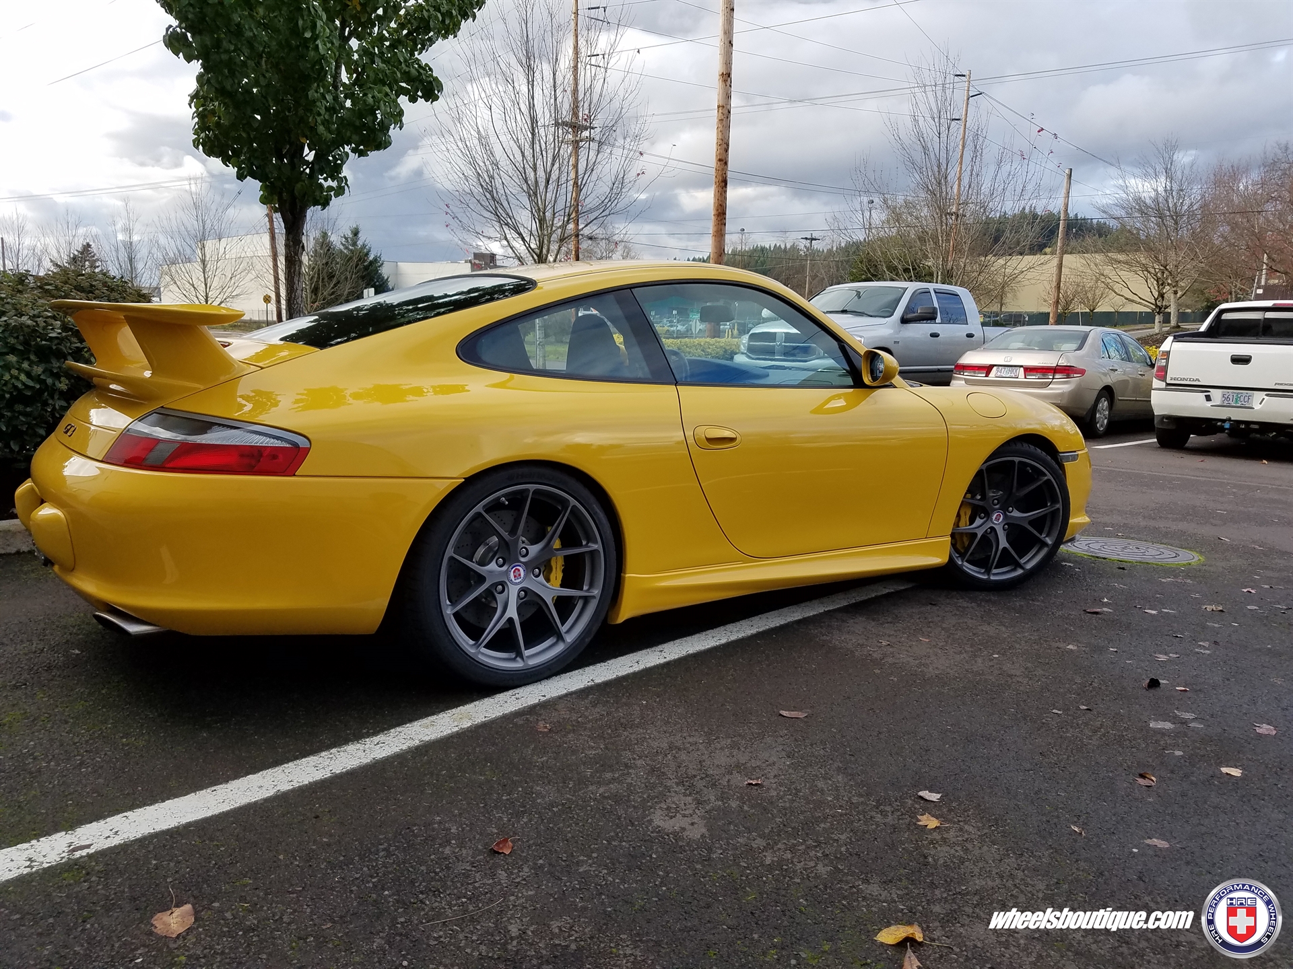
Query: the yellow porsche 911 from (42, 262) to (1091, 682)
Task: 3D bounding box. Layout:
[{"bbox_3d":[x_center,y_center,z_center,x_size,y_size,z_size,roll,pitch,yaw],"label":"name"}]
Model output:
[{"bbox_3d":[0.057,-0.232,3.960,4.430,1.280,1.820,-3,9,-36],"label":"yellow porsche 911"}]

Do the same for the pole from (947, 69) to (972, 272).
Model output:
[{"bbox_3d":[16.167,-14.904,50.931,0.300,12.950,0.300,4,10,17],"label":"pole"}]

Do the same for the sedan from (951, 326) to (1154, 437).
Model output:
[{"bbox_3d":[6.200,-1.530,14.150,1.830,1.460,4.800,9,12,42],"label":"sedan"}]

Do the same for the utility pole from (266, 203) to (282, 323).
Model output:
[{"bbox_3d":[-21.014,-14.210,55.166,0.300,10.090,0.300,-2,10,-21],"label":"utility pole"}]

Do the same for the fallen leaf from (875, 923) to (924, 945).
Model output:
[{"bbox_3d":[0.411,0.737,1.590,0.085,0.022,0.050,0,8,-14],"label":"fallen leaf"}]

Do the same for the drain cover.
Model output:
[{"bbox_3d":[2.569,0.349,5.189,0.690,0.030,0.690,-3,9,-36],"label":"drain cover"}]

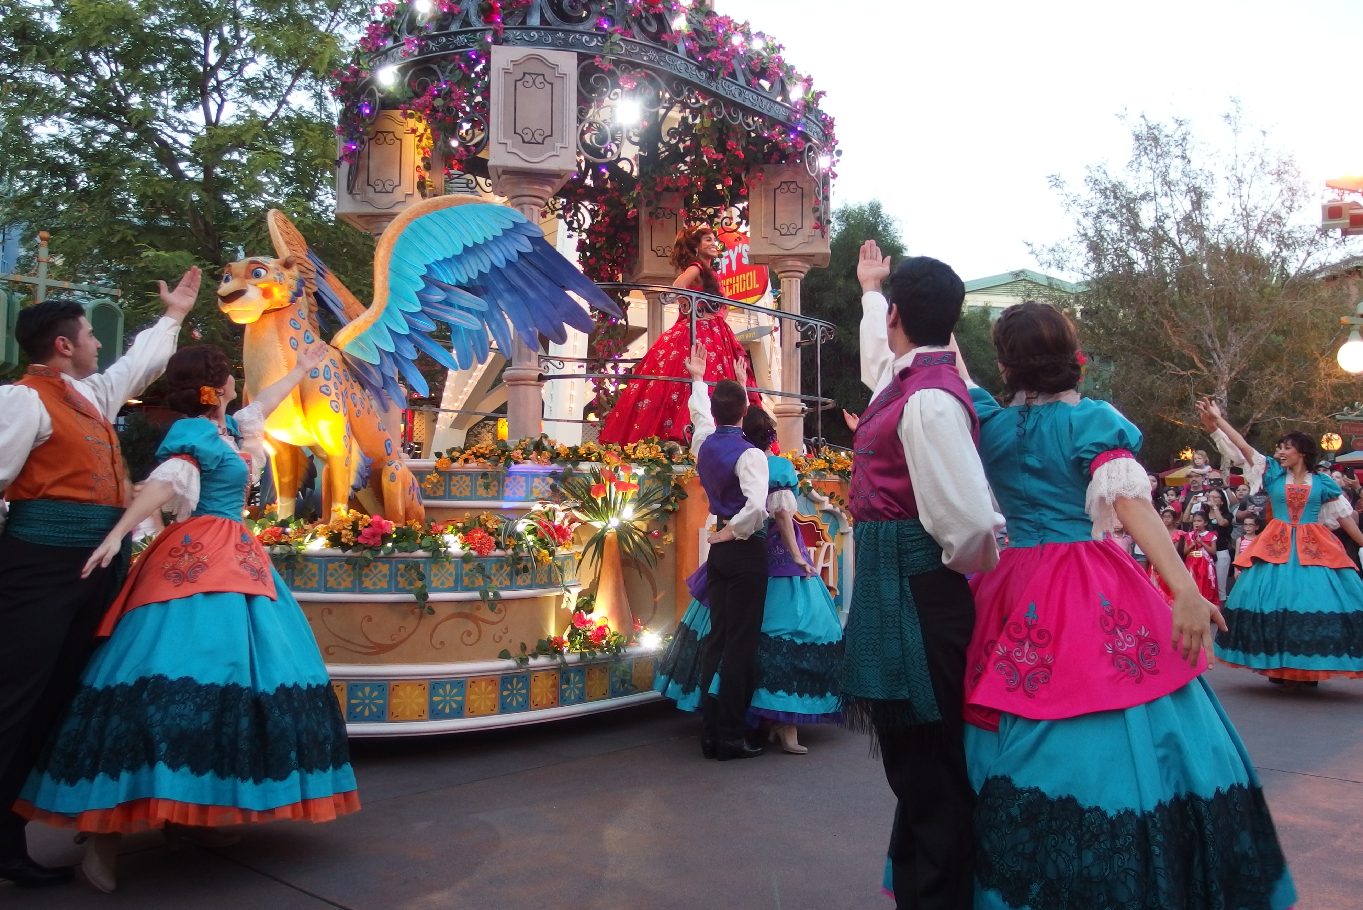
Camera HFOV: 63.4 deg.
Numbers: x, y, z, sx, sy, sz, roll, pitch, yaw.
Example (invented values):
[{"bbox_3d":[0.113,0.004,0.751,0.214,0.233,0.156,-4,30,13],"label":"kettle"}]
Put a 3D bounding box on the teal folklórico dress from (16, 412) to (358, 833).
[{"bbox_3d":[-1.582,0.509,3.534,1.040,1.270,1.000,0,-4,-7],"label":"teal folklórico dress"}]

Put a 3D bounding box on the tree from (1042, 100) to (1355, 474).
[{"bbox_3d":[11.471,-2.447,24.214,6.900,10.300,6.700,0,-4,0],"label":"tree"}]

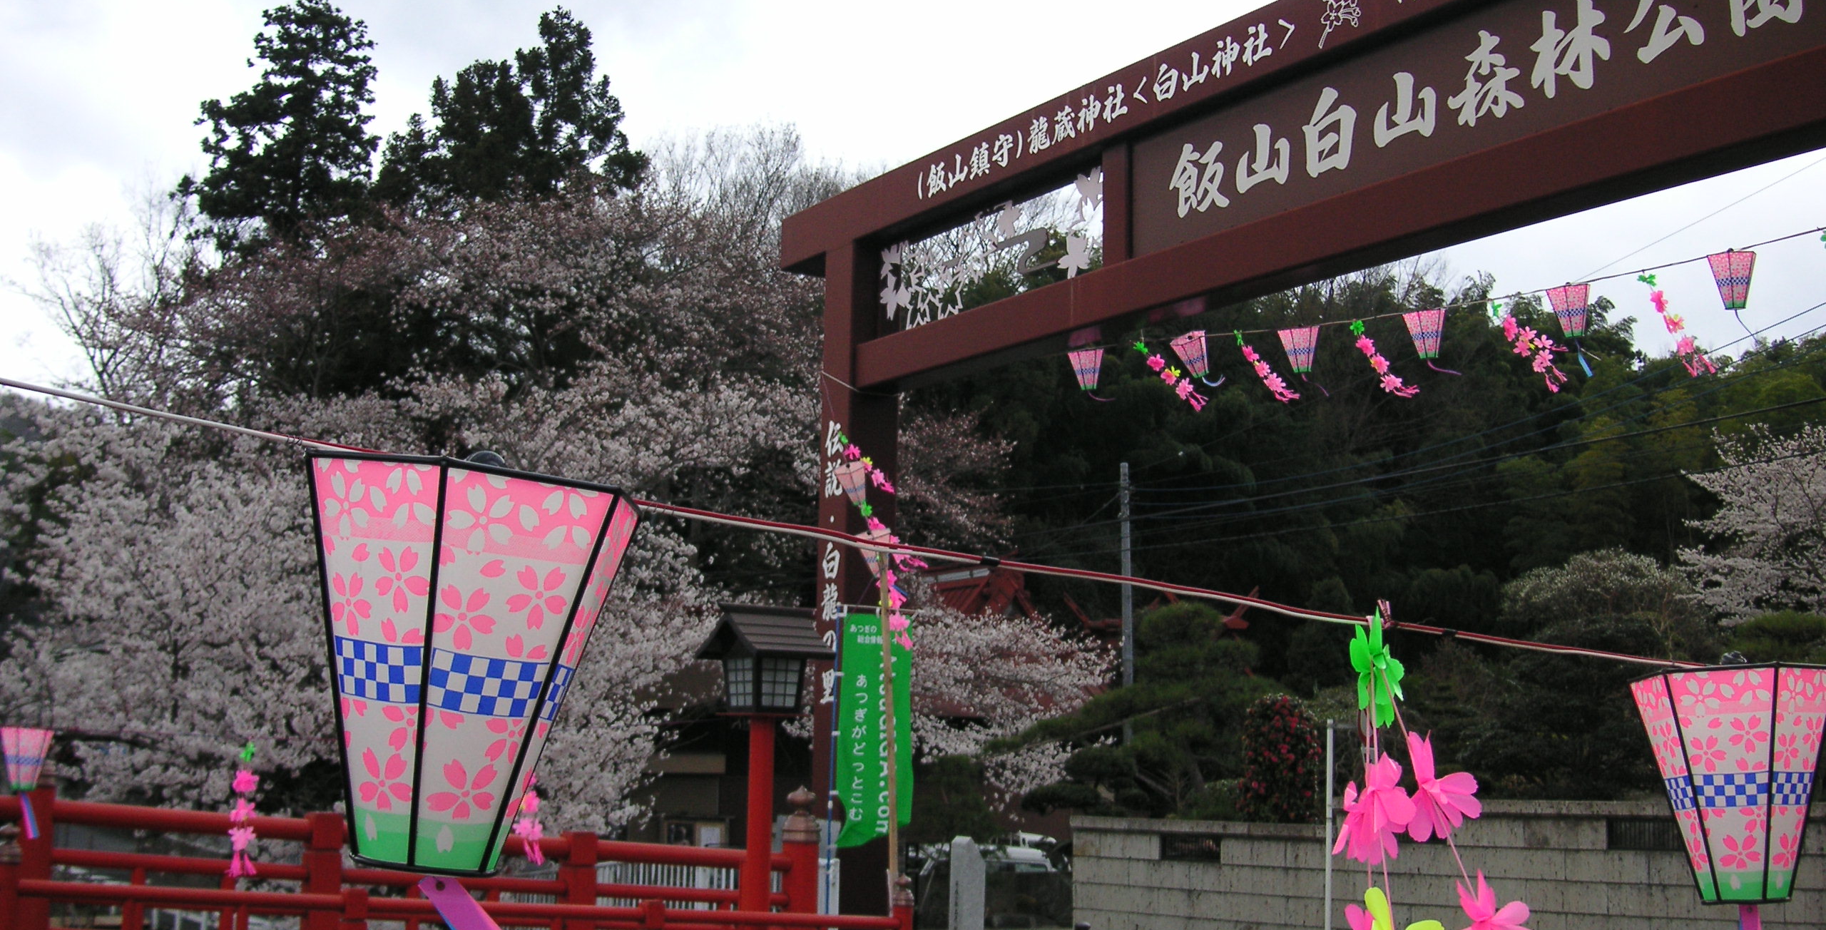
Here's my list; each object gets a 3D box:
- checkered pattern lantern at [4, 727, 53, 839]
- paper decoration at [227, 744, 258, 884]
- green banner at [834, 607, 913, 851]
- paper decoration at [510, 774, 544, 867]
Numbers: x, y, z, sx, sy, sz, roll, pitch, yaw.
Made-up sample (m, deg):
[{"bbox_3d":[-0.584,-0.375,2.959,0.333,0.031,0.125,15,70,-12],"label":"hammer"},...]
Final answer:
[{"bbox_3d":[-4.359,1.564,9.620,0.255,0.550,0.250,6,-11,-30],"label":"checkered pattern lantern"},{"bbox_3d":[-3.483,1.799,10.150,0.155,0.710,0.150,6,-11,-30],"label":"paper decoration"},{"bbox_3d":[-0.298,2.003,14.850,0.600,1.780,0.080,6,-10,-29],"label":"green banner"},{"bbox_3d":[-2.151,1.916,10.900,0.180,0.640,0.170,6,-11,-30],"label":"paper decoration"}]

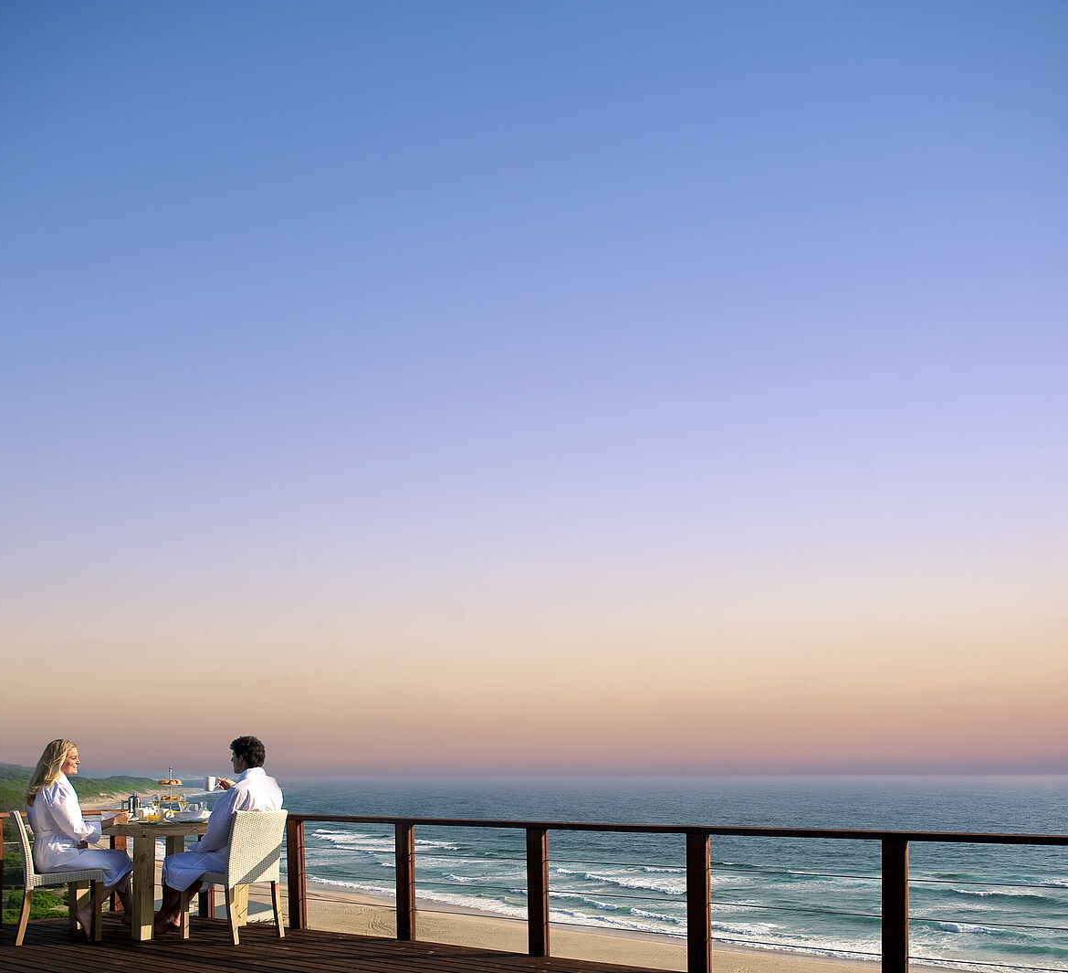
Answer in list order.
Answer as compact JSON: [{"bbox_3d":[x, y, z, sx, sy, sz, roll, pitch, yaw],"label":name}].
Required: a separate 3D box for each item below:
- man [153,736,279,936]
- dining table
[{"bbox_3d":[-2.198,2.425,9.874,0.840,1.330,0.540,-7,-14,32],"label":"man"},{"bbox_3d":[-2.640,2.768,10.112,0.900,0.760,0.900,11,-16,-43],"label":"dining table"}]

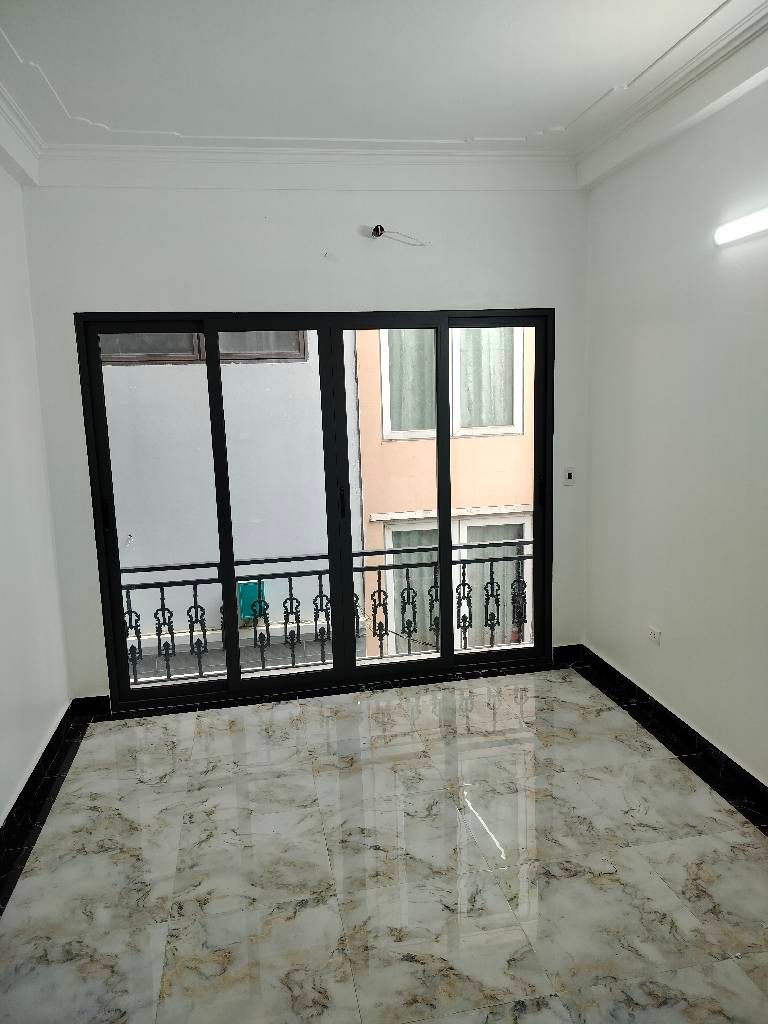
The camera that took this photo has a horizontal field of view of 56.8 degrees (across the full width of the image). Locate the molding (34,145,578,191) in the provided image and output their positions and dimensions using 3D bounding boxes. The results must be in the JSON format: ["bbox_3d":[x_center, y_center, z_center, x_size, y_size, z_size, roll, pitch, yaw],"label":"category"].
[{"bbox_3d":[-0.335,-1.956,4.035,3.080,0.200,0.085,-4,9,-10],"label":"molding"}]

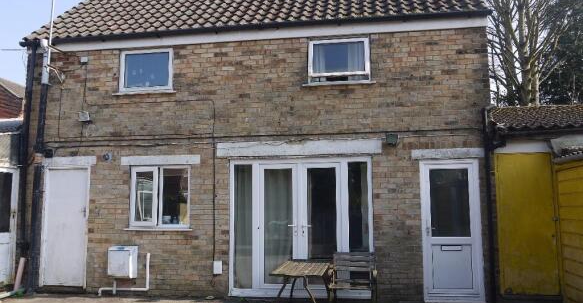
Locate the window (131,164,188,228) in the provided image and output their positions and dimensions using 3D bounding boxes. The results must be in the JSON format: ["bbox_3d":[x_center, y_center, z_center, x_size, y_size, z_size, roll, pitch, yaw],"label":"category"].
[{"bbox_3d":[-2.068,0.710,7.436,1.000,0.965,0.100,-1,-6,9],"label":"window"}]

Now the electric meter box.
[{"bbox_3d":[-2.586,1.708,7.264,0.365,0.450,0.240,-1,-6,9],"label":"electric meter box"}]

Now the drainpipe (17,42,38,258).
[{"bbox_3d":[-4.344,-0.048,7.779,0.100,3.590,0.100,-1,-6,9],"label":"drainpipe"}]

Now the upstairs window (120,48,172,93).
[{"bbox_3d":[-2.362,-1.314,7.699,0.915,0.690,0.090,-1,-6,9],"label":"upstairs window"}]

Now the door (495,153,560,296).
[{"bbox_3d":[3.286,1.009,6.593,0.765,1.955,0.070,-1,-6,9],"label":"door"}]

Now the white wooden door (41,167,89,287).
[{"bbox_3d":[-3.656,1.200,7.633,0.810,1.920,0.090,-1,-6,9],"label":"white wooden door"}]

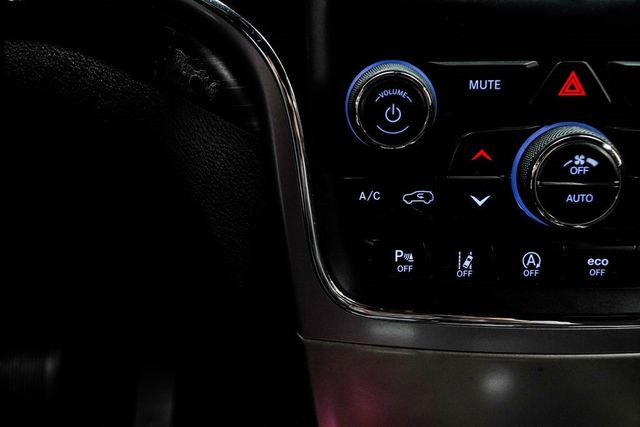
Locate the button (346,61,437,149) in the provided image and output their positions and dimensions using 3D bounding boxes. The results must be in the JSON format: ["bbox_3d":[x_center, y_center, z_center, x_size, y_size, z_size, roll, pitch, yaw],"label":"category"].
[{"bbox_3d":[0.031,-0.045,0.320,0.040,0.040,0.017,0,13,2],"label":"button"}]

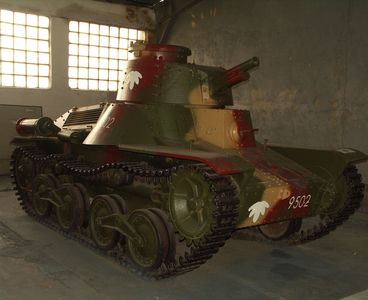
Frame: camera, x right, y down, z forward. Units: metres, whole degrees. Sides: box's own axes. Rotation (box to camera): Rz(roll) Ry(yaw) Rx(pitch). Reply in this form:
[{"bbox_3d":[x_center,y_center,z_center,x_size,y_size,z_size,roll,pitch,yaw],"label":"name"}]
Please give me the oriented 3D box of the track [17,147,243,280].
[{"bbox_3d":[-1.027,0.490,5.545,0.274,1.127,4.361,-3,8,-38],"label":"track"}]

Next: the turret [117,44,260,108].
[{"bbox_3d":[0.072,-0.869,5.639,1.313,0.706,1.970,-4,8,-41],"label":"turret"}]

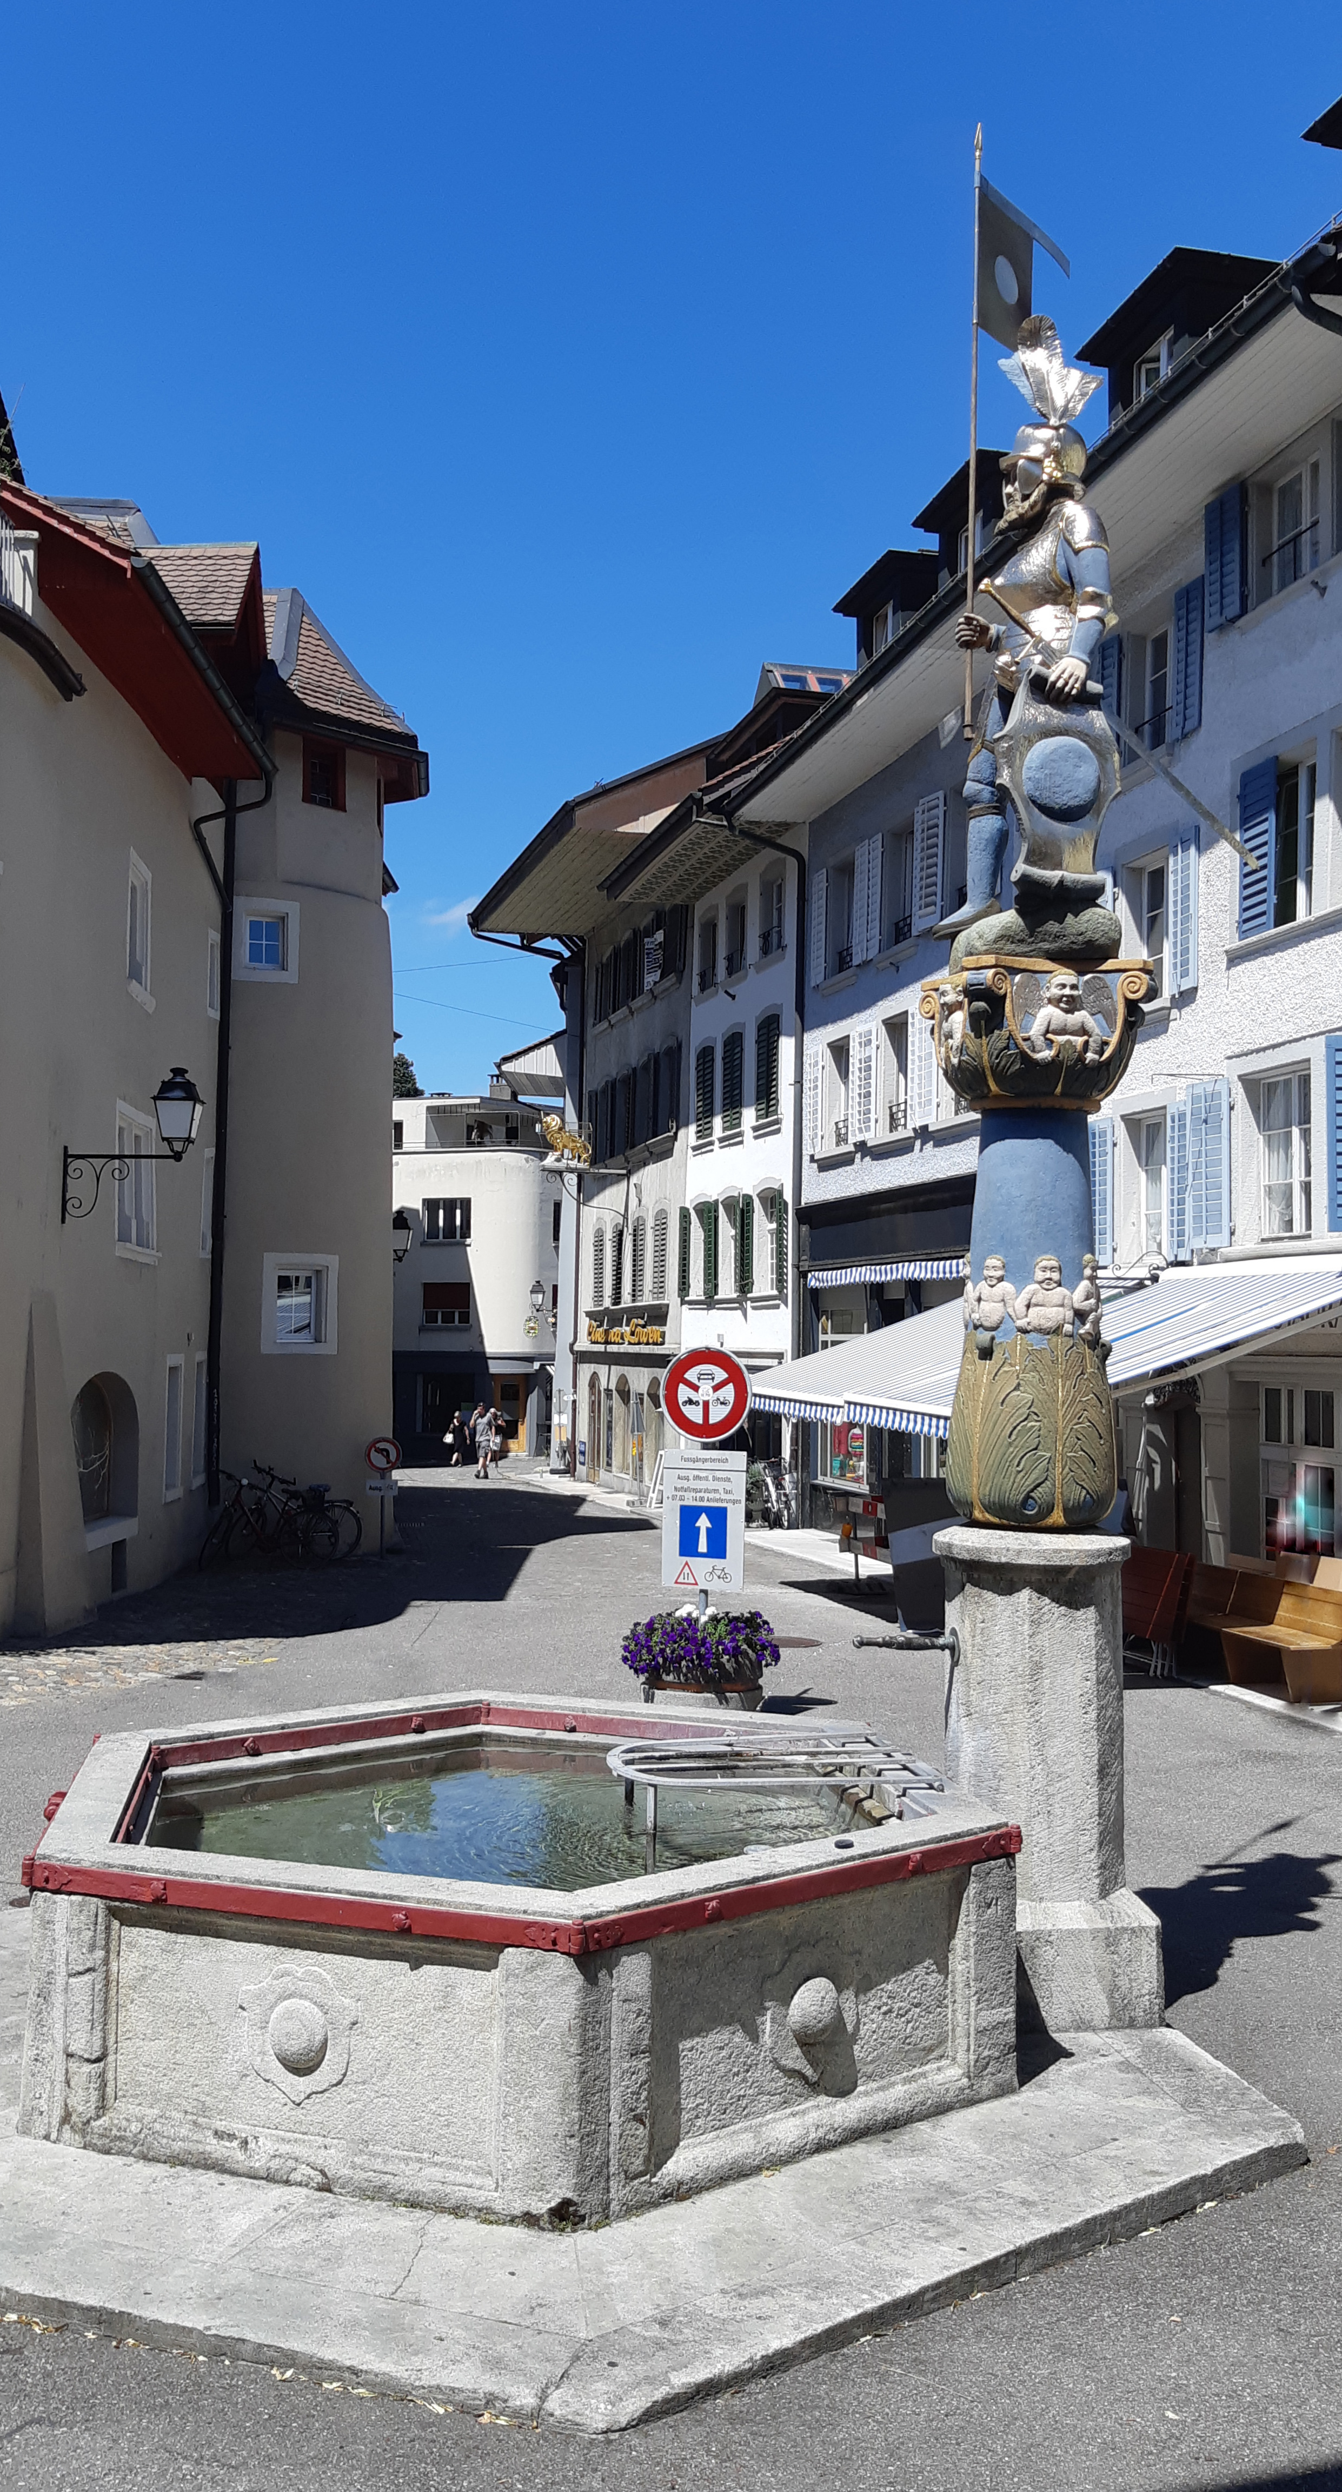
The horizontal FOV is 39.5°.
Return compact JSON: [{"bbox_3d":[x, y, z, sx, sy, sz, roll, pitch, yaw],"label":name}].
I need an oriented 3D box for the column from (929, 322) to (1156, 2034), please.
[{"bbox_3d":[1.308,-0.392,6.590,0.860,5.900,0.860,2,-3,-13],"label":"column"}]

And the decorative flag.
[{"bbox_3d":[1.360,-3.670,7.150,0.040,0.560,0.680,-1,-4,41],"label":"decorative flag"}]

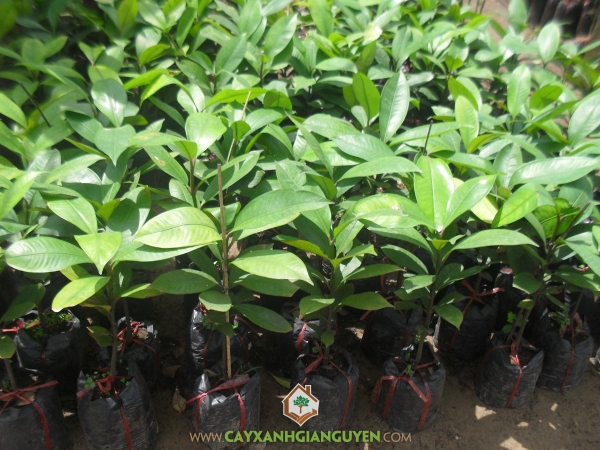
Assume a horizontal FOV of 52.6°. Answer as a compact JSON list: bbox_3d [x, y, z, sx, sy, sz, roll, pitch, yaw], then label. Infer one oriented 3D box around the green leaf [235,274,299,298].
[{"bbox_3d":[-0.065,0.120,1.220,0.135,0.030,0.060,13,33,3],"label":"green leaf"}]

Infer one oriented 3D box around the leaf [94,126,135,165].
[{"bbox_3d":[-0.407,-0.176,1.330,0.085,0.035,0.115,4,51,-2],"label":"leaf"}]

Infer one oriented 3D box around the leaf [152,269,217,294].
[{"bbox_3d":[-0.219,0.107,1.150,0.128,0.022,0.060,-2,41,-4],"label":"leaf"}]

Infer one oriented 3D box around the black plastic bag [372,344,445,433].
[{"bbox_3d":[0.268,0.404,1.500,0.160,0.150,0.155,0,28,0],"label":"black plastic bag"}]

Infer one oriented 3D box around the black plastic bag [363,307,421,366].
[{"bbox_3d":[0.242,0.278,1.607,0.155,0.160,0.155,4,25,-2],"label":"black plastic bag"}]

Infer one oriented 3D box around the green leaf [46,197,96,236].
[{"bbox_3d":[-0.443,-0.020,1.180,0.075,0.035,0.125,-23,48,-28],"label":"green leaf"}]

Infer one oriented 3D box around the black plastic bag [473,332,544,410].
[{"bbox_3d":[0.462,0.322,1.343,0.138,0.115,0.138,2,26,-1],"label":"black plastic bag"}]

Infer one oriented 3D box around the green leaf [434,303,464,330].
[{"bbox_3d":[0.291,0.181,1.190,0.075,0.018,0.038,38,44,20],"label":"green leaf"}]

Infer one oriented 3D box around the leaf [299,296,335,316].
[{"bbox_3d":[0.032,0.160,1.190,0.079,0.020,0.042,-22,49,-26],"label":"leaf"}]

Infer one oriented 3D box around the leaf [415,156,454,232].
[{"bbox_3d":[0.301,-0.068,1.360,0.090,0.175,0.030,-4,-17,-1],"label":"leaf"}]

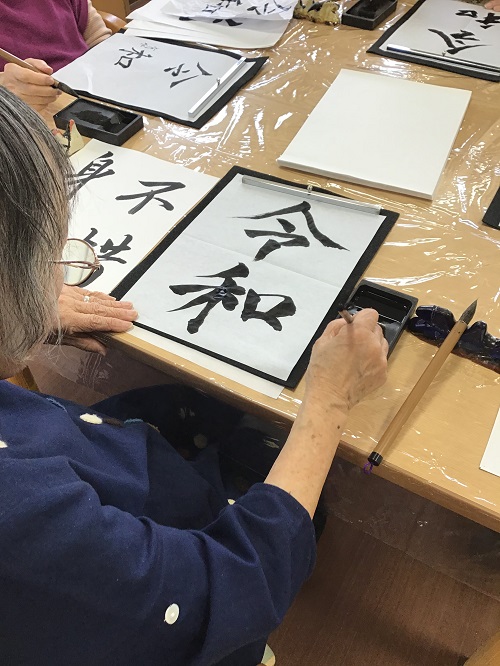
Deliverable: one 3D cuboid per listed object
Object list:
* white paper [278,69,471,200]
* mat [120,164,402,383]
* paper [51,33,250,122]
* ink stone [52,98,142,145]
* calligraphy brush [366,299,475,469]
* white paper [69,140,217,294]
[{"bbox_3d":[0.222,-0.350,1.014,0.243,0.012,0.334,17,51,16],"label":"white paper"},{"bbox_3d":[0.011,-0.099,0.802,0.243,0.004,0.334,21,52,19],"label":"mat"},{"bbox_3d":[-0.185,-0.517,1.170,0.362,0.014,0.275,24,53,21],"label":"paper"},{"bbox_3d":[-0.261,-0.367,1.037,0.138,0.019,0.073,21,52,19],"label":"ink stone"},{"bbox_3d":[0.193,0.049,0.648,0.015,0.015,0.268,28,59,23],"label":"calligraphy brush"},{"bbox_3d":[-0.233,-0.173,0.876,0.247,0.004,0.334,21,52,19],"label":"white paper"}]

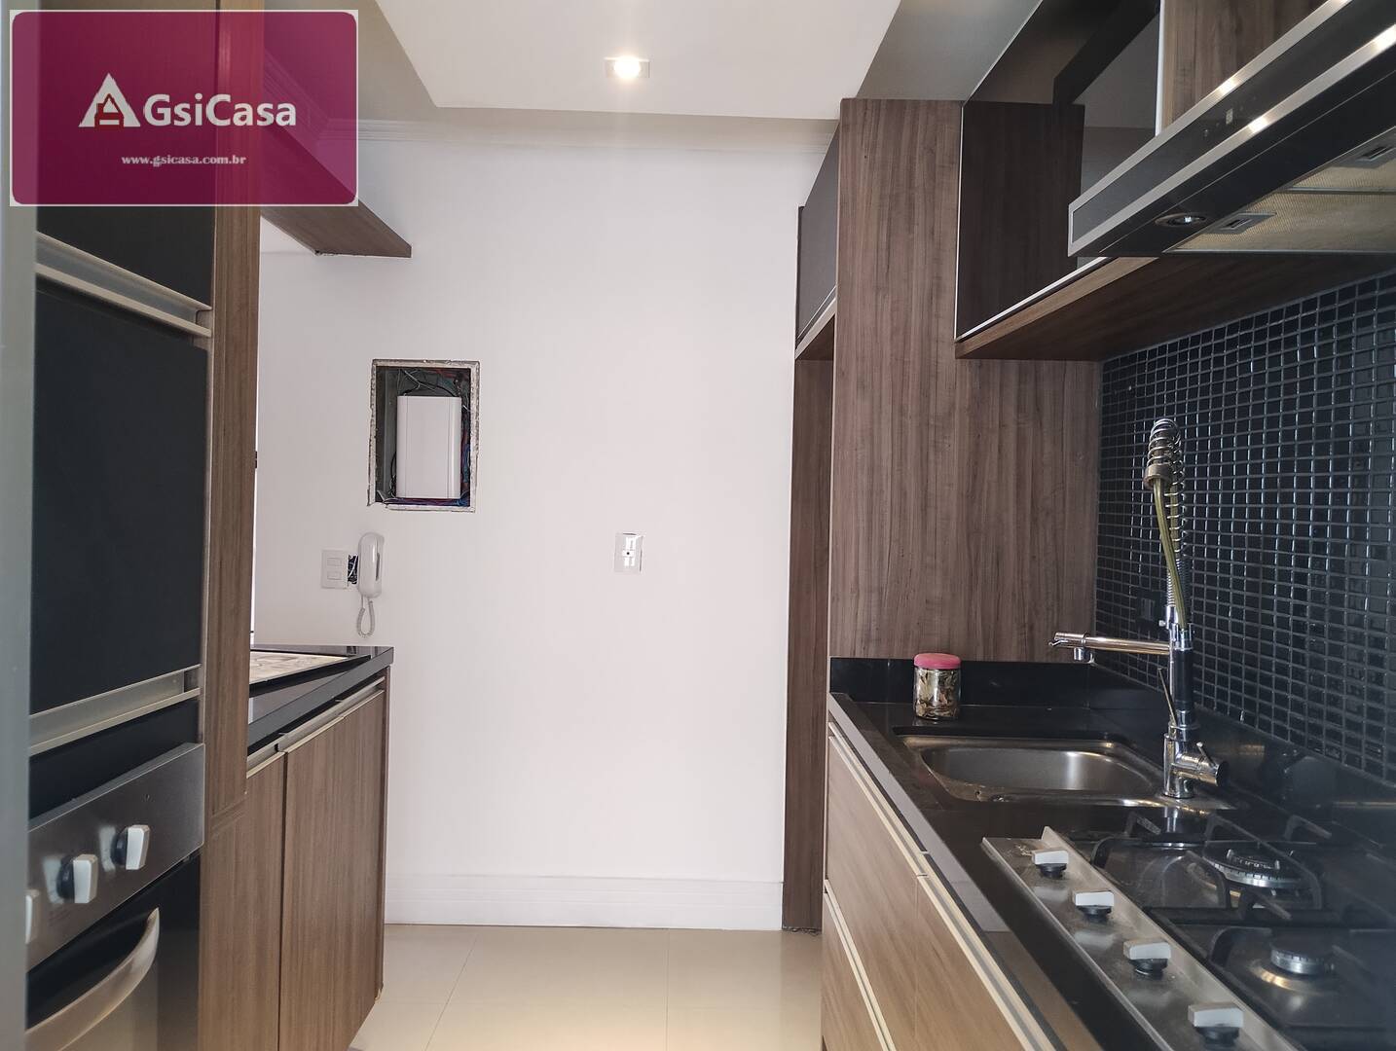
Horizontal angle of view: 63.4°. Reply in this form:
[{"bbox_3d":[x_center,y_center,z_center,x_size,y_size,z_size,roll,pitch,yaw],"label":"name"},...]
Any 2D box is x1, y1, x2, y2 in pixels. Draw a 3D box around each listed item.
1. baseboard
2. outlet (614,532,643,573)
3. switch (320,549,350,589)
[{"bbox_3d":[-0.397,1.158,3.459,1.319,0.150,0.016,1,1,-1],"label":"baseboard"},{"bbox_3d":[-0.212,0.085,3.444,0.078,0.118,0.011,1,1,-1],"label":"outlet"},{"bbox_3d":[-1.103,0.134,3.431,0.077,0.118,0.011,1,1,-1],"label":"switch"}]

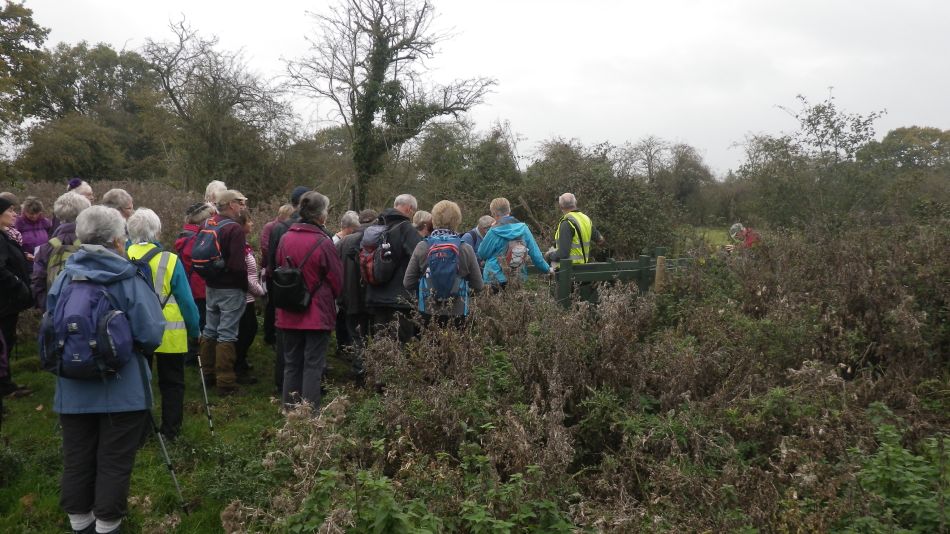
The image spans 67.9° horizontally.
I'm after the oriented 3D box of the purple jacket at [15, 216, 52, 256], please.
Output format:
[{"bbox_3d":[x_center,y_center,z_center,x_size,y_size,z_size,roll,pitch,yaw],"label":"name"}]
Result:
[{"bbox_3d":[-4.508,-0.188,7.233,0.480,0.700,0.360,-5,7,-42],"label":"purple jacket"}]

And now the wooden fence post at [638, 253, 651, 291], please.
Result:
[{"bbox_3d":[1.947,0.391,8.149,0.120,1.050,0.120,-1,6,-14],"label":"wooden fence post"}]

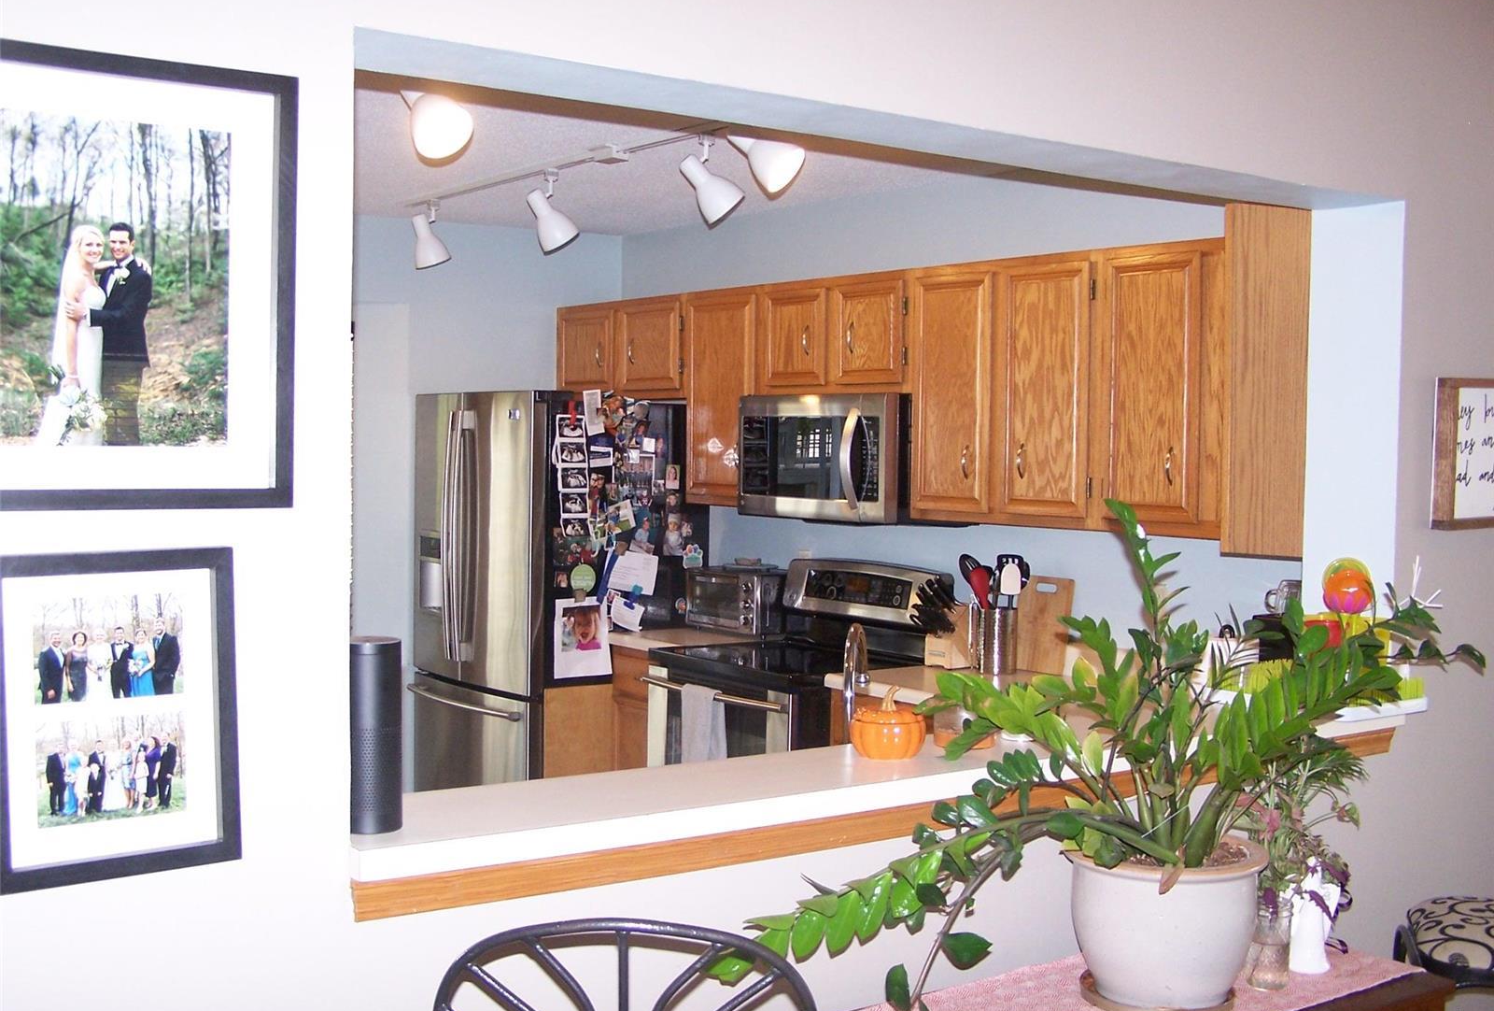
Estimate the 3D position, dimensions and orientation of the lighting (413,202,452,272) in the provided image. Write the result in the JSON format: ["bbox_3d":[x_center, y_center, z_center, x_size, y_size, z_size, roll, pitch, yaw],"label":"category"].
[{"bbox_3d":[-1.117,-0.949,5.800,0.170,0.240,0.130,-1,3,-37],"label":"lighting"}]

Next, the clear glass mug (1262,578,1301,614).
[{"bbox_3d":[1.315,0.225,4.000,0.112,0.090,0.085,1,2,11],"label":"clear glass mug"}]

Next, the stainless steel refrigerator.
[{"bbox_3d":[-0.726,0.471,6.300,0.850,1.785,0.910,-1,3,-37],"label":"stainless steel refrigerator"}]

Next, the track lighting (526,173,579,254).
[{"bbox_3d":[-0.603,-0.909,5.100,0.185,0.255,0.130,0,2,-26],"label":"track lighting"}]

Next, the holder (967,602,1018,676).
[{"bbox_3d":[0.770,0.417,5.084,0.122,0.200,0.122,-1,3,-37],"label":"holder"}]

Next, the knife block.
[{"bbox_3d":[0.660,0.407,5.213,0.160,0.205,0.110,-1,3,-37],"label":"knife block"}]

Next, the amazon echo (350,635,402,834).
[{"bbox_3d":[-0.479,0.290,2.076,0.084,0.235,0.084,0,2,-11],"label":"amazon echo"}]

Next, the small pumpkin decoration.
[{"bbox_3d":[0.230,0.347,2.652,0.120,0.110,0.120,1,2,0],"label":"small pumpkin decoration"}]

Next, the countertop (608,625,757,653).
[{"bbox_3d":[-0.184,0.495,5.899,0.660,0.045,0.400,-1,3,-37],"label":"countertop"}]

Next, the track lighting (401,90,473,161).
[{"bbox_3d":[-0.678,-0.840,3.550,0.130,0.220,0.200,-1,3,-37],"label":"track lighting"}]

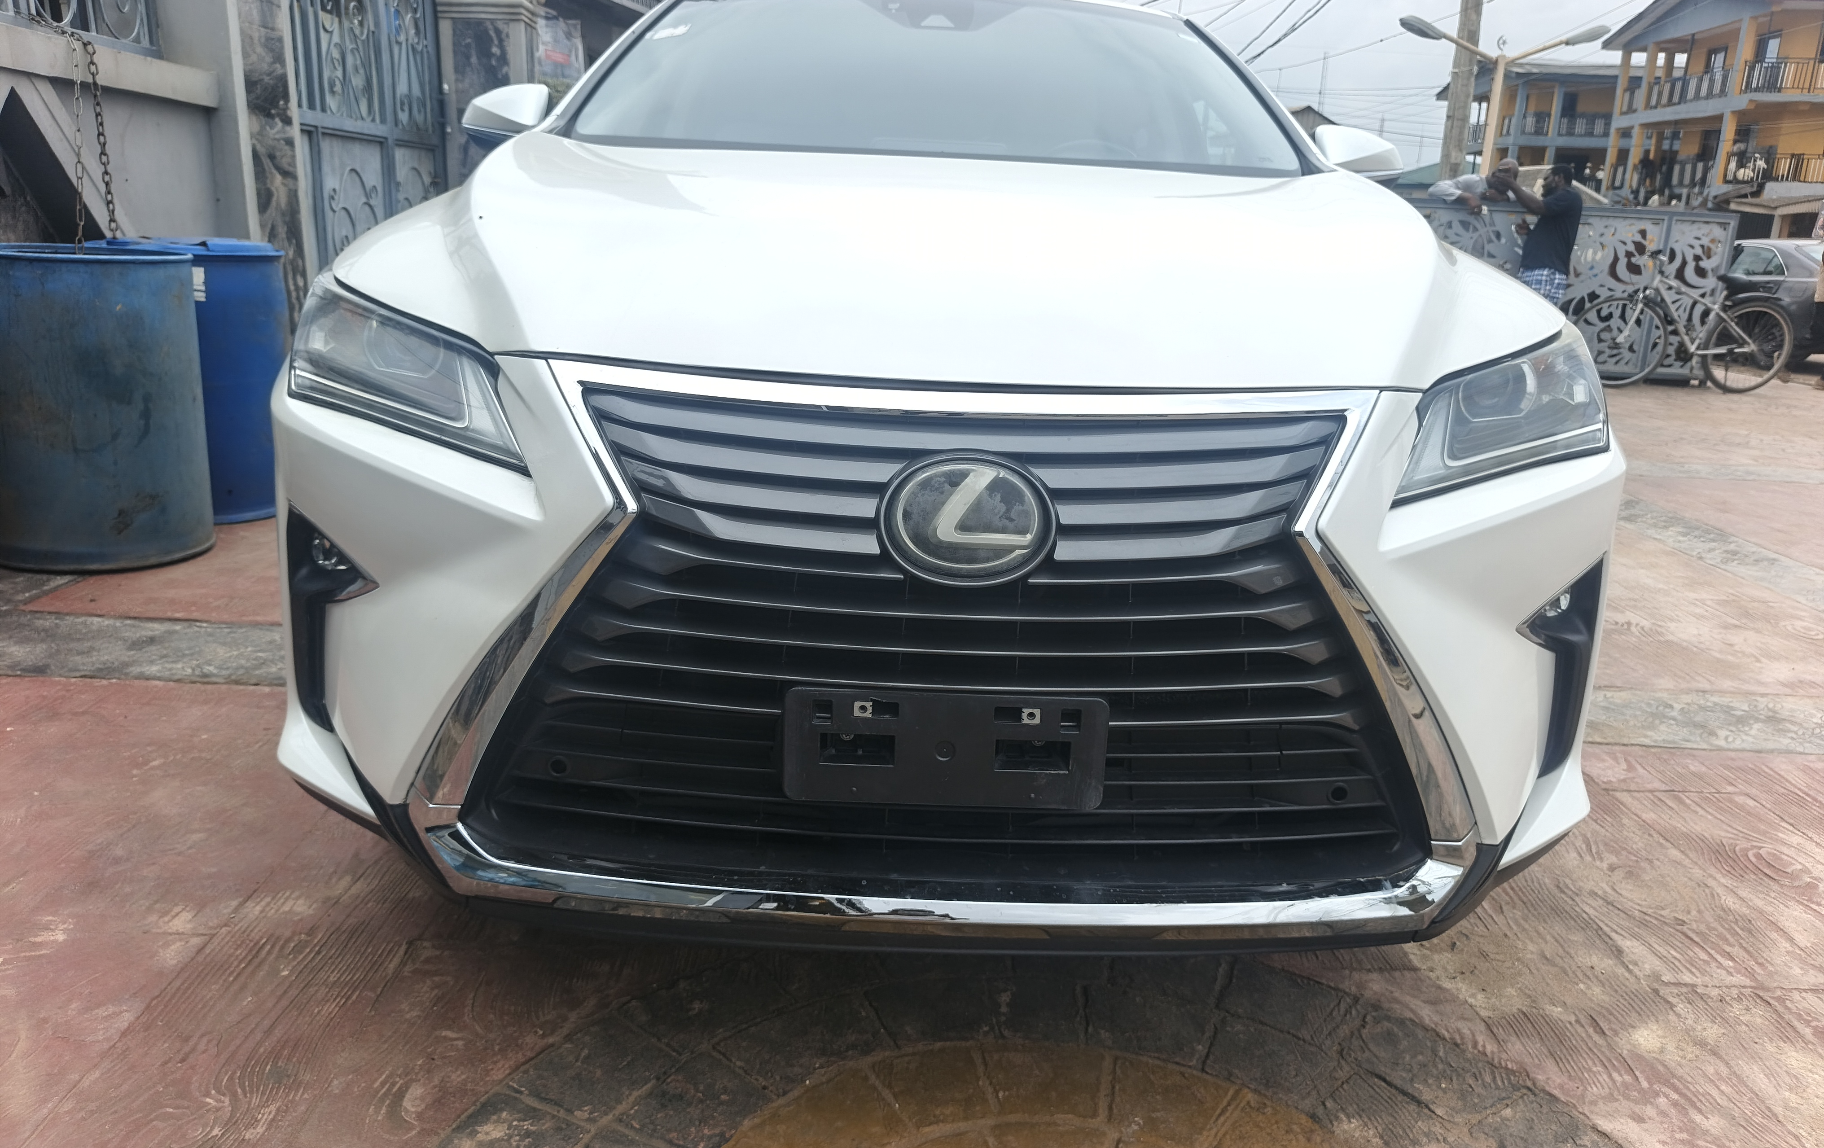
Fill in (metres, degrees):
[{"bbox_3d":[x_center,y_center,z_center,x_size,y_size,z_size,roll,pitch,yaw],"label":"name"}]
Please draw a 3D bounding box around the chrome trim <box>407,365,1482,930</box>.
[{"bbox_3d":[0.045,0.079,1.255,1.160,0.600,0.180,2,16,-1],"label":"chrome trim"}]

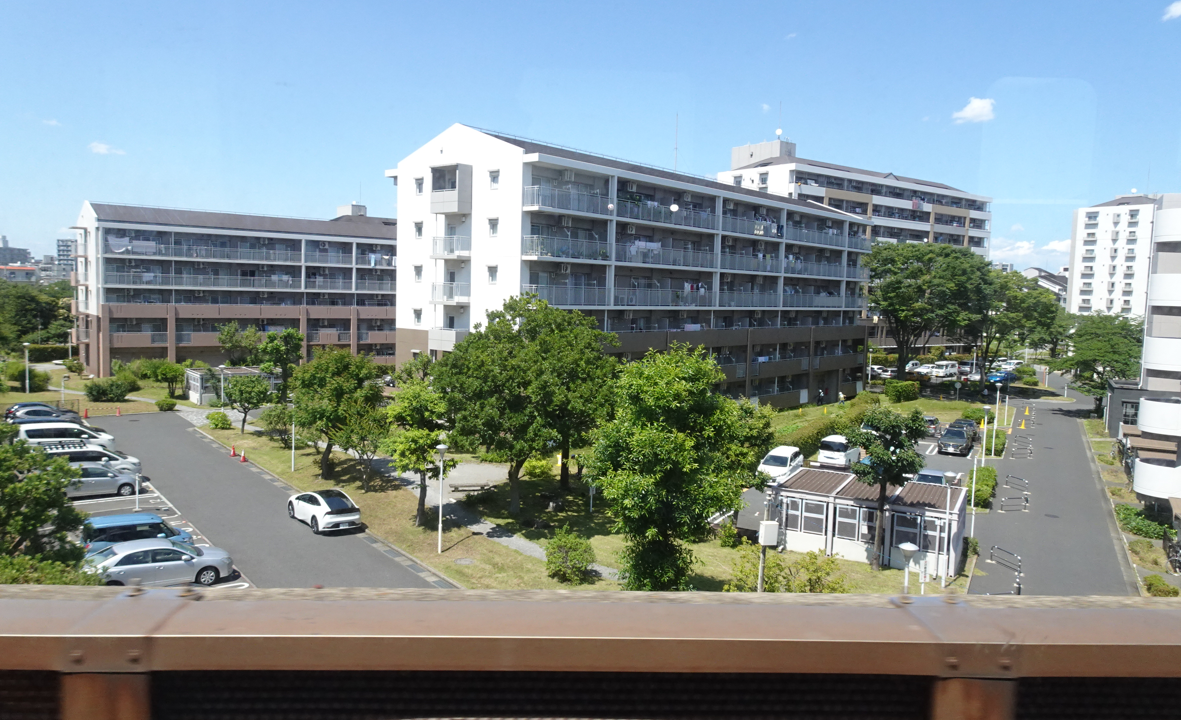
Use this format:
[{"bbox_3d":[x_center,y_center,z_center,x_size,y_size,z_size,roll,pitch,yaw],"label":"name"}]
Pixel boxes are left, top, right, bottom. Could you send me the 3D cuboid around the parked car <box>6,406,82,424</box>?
[{"bbox_3d":[-35.872,3.884,53.568,4.250,1.530,1.780,-2,6,-35],"label":"parked car"}]

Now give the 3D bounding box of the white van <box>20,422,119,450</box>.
[{"bbox_3d":[-29.482,4.559,45.918,4.650,1.850,1.720,-2,6,-35],"label":"white van"}]

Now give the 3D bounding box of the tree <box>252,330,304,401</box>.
[{"bbox_3d":[-25.625,0.605,67.424,4.100,6.350,4.000,2,5,0],"label":"tree"}]

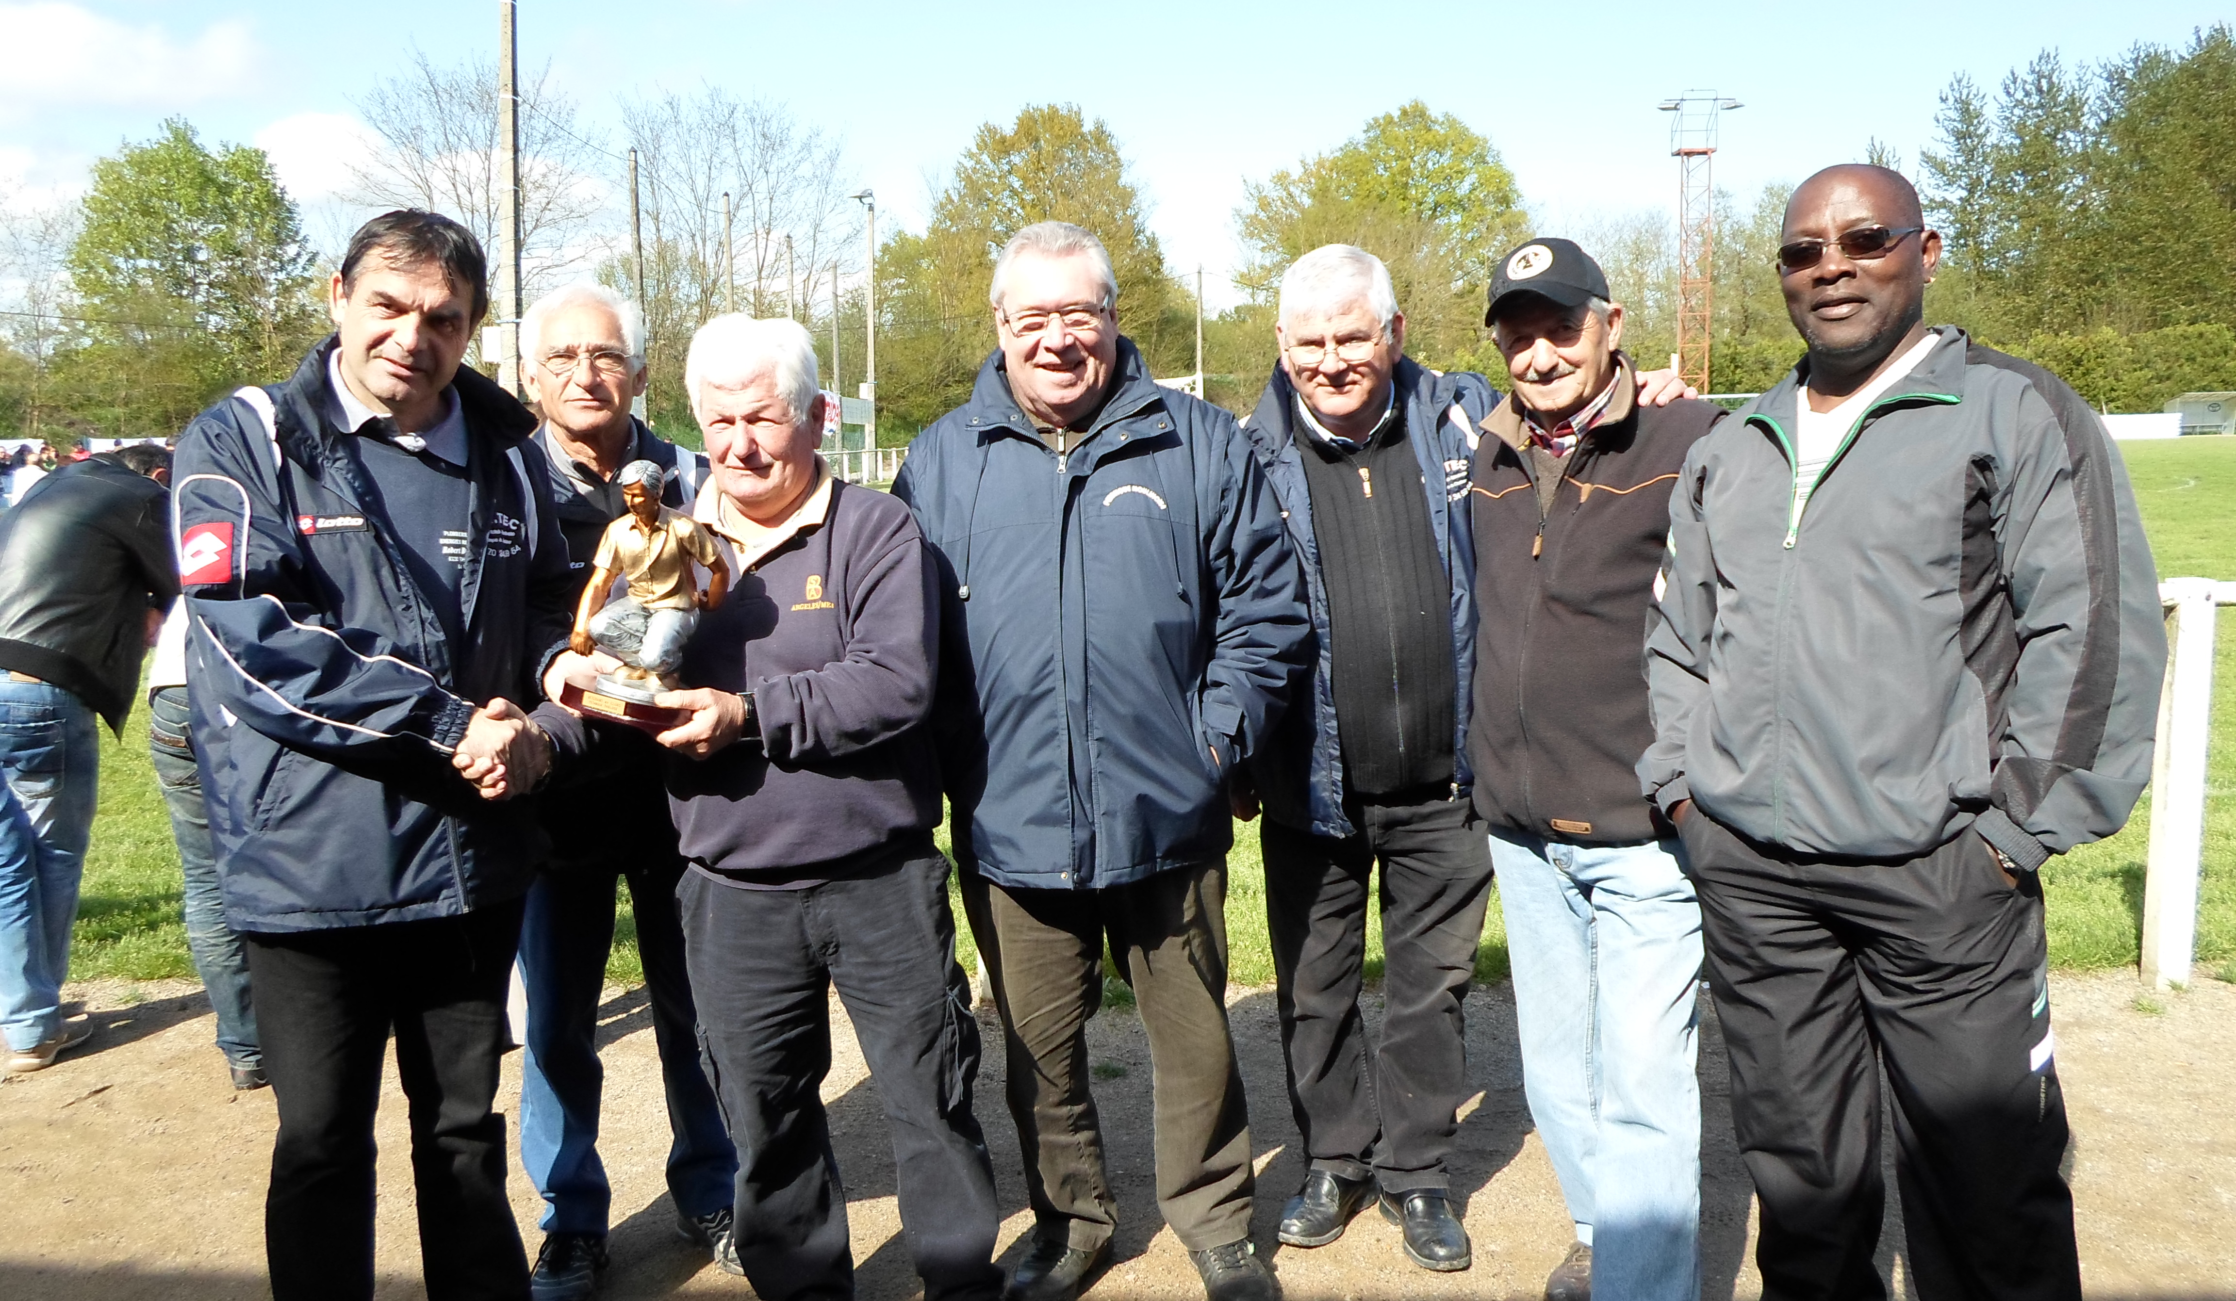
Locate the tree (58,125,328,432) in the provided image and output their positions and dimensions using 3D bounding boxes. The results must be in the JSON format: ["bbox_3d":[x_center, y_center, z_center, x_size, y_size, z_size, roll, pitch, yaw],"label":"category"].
[{"bbox_3d":[-27.929,-10.406,48.945,8.005,11.018,7.605,-1,8,0],"label":"tree"}]

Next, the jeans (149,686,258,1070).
[{"bbox_3d":[-1.880,0.474,3.717,0.420,0.960,0.400,3,9,25],"label":"jeans"}]

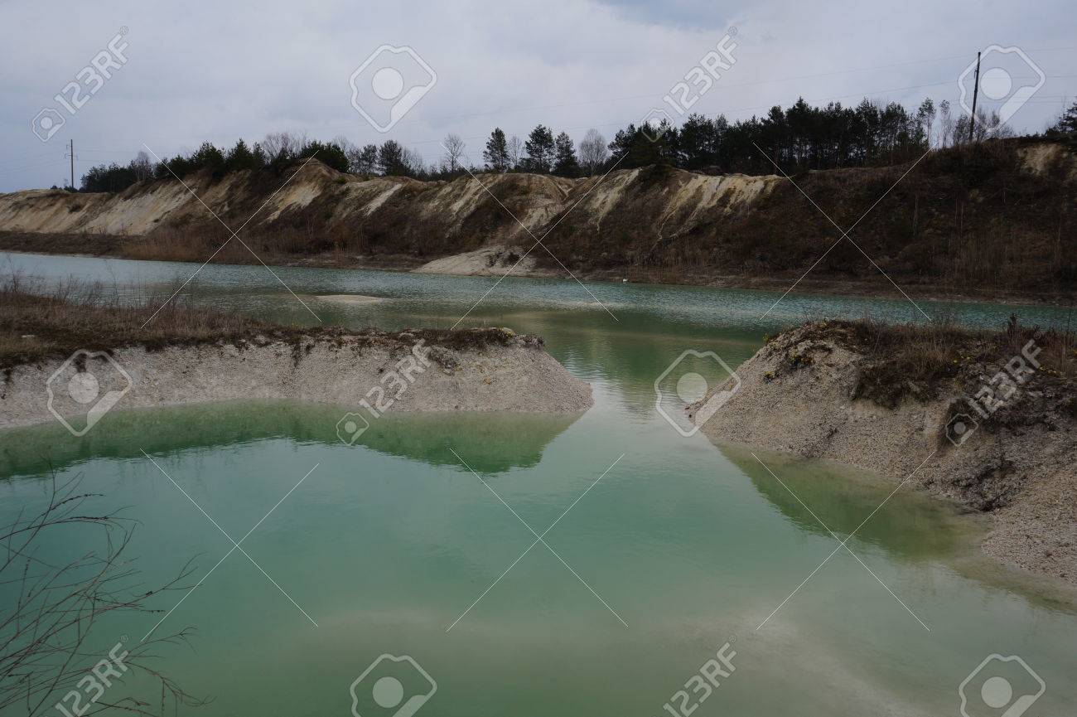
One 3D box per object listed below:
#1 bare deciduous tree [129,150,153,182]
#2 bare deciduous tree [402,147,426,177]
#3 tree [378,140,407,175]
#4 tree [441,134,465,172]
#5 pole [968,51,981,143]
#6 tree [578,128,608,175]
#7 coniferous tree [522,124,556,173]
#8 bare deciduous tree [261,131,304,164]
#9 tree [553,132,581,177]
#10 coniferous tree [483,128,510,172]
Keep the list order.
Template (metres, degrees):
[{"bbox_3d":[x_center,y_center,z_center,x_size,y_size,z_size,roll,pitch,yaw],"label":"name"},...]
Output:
[{"bbox_3d":[-125.453,-60.569,255.000,7.710,10.150,7.710,2,7,0],"label":"bare deciduous tree"},{"bbox_3d":[-19.990,-31.500,130.030,3.940,5.140,3.820,0,9,0],"label":"bare deciduous tree"},{"bbox_3d":[-23.220,-31.610,128.030,4.530,6.000,4.390,0,9,0],"label":"tree"},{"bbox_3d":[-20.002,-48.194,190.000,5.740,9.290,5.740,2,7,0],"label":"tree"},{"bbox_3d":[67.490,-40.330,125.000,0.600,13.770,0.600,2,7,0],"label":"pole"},{"bbox_3d":[11.518,-43.470,170.000,6.200,9.690,6.200,2,7,0],"label":"tree"},{"bbox_3d":[0.120,-30.220,117.030,4.610,7.470,4.480,0,9,0],"label":"coniferous tree"},{"bbox_3d":[-68.963,-56.548,218.000,12.270,9.540,11.040,2,7,0],"label":"bare deciduous tree"},{"bbox_3d":[4.120,-29.620,118.030,4.060,7.040,3.930,0,9,0],"label":"tree"},{"bbox_3d":[-6.090,-30.360,118.030,3.820,6.790,3.700,0,9,0],"label":"coniferous tree"}]

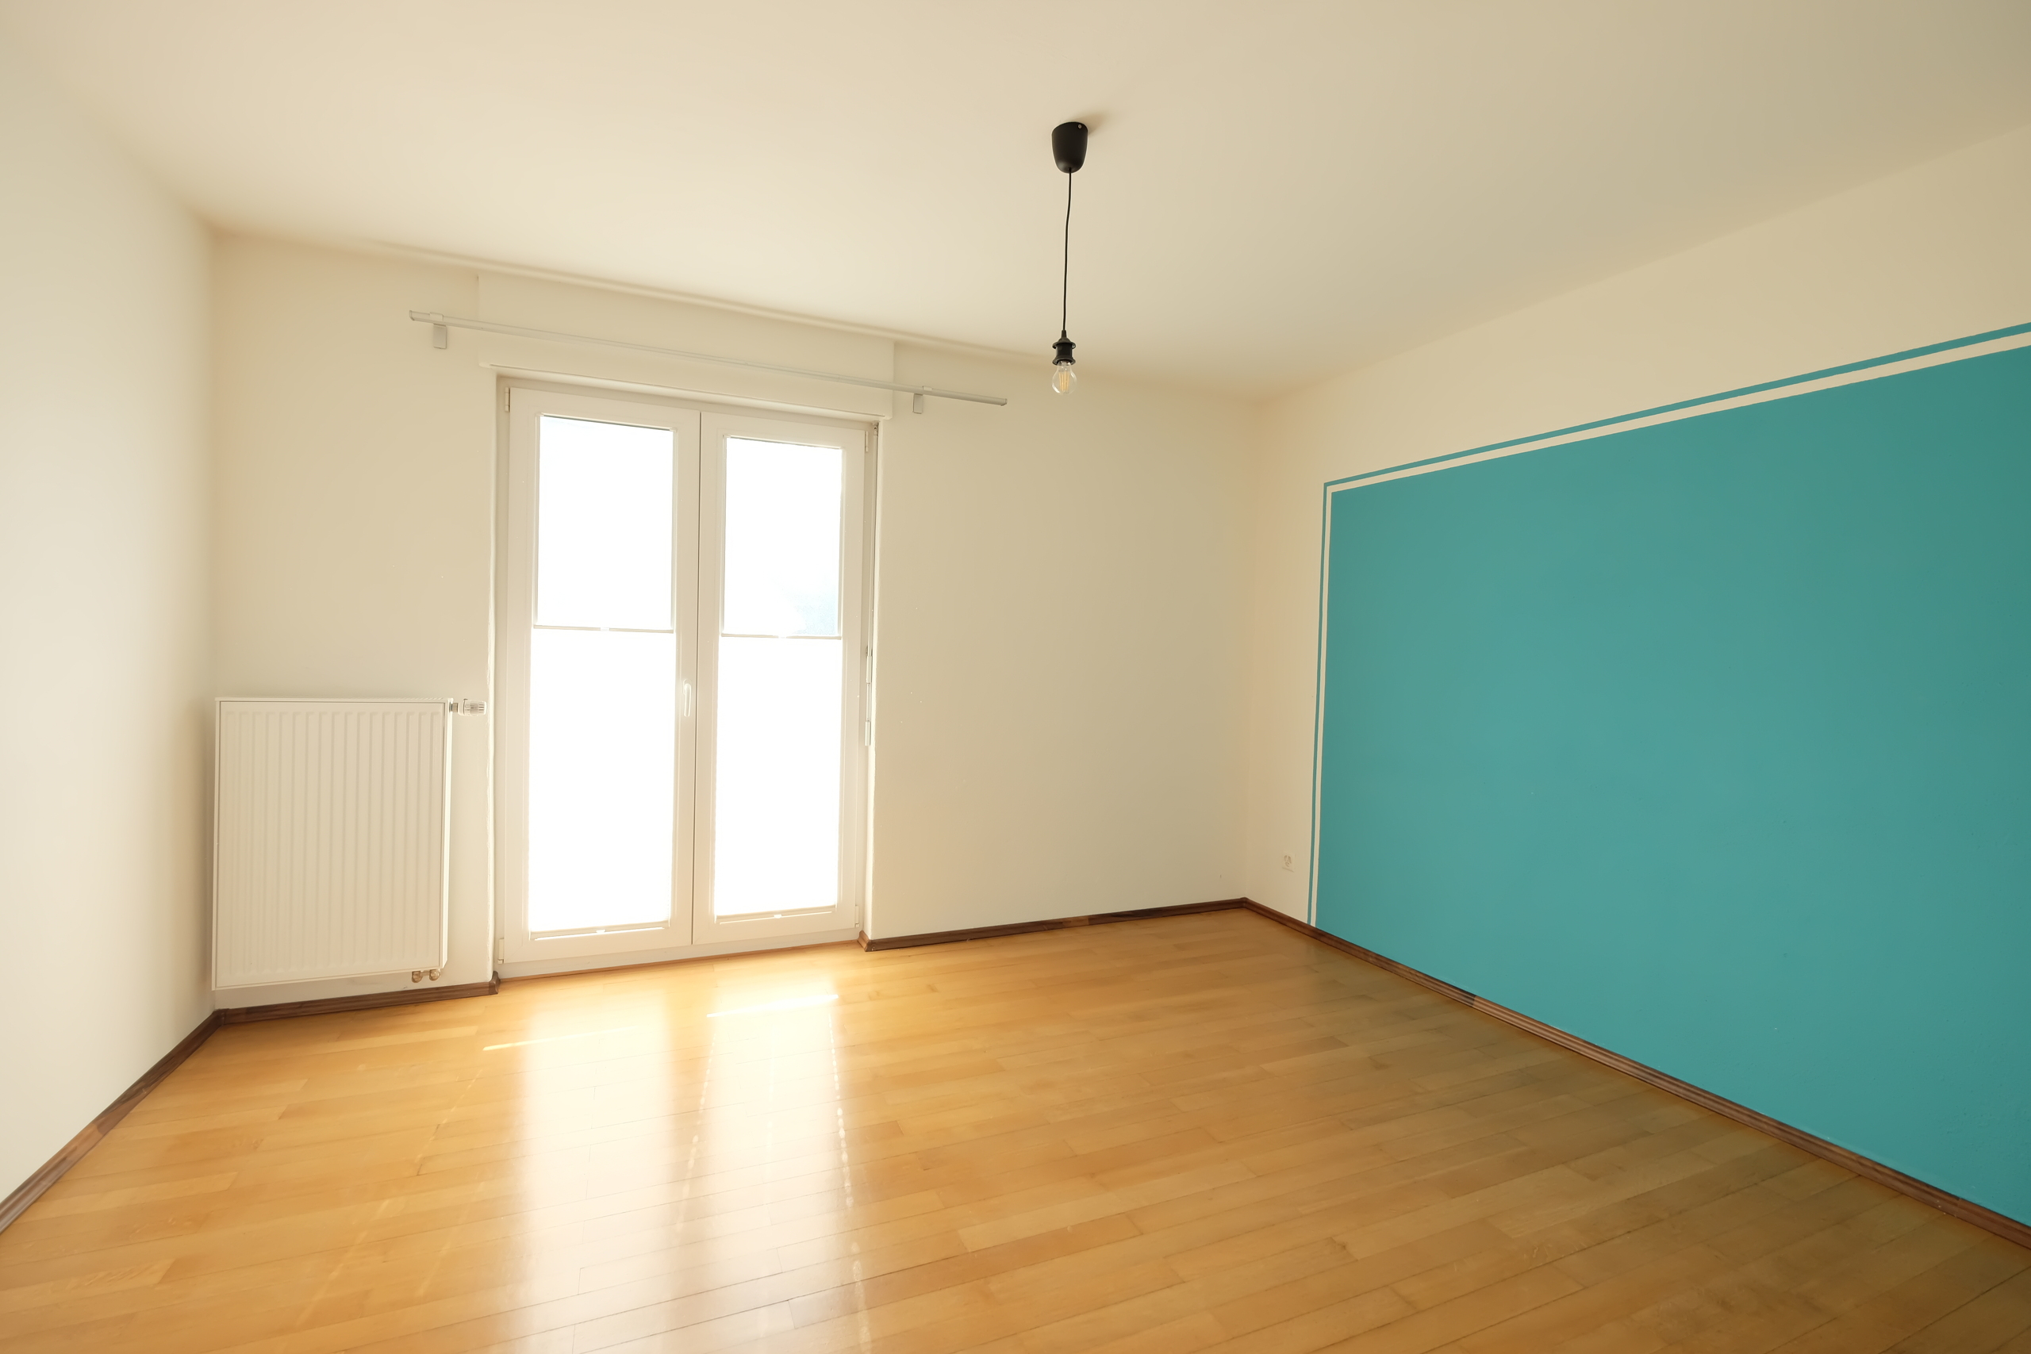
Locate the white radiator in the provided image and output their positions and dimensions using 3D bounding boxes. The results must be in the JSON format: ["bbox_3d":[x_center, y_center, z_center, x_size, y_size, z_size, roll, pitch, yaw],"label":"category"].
[{"bbox_3d":[-2.209,0.526,2.769,0.605,0.900,0.110,1,2,-23],"label":"white radiator"}]

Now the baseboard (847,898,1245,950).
[{"bbox_3d":[0.269,1.135,3.917,1.945,0.047,0.025,1,2,-23],"label":"baseboard"}]

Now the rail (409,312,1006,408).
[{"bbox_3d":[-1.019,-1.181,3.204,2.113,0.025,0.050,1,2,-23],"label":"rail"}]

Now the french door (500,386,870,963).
[{"bbox_3d":[-1.274,0.014,3.386,1.335,2.130,0.080,1,2,-23],"label":"french door"}]

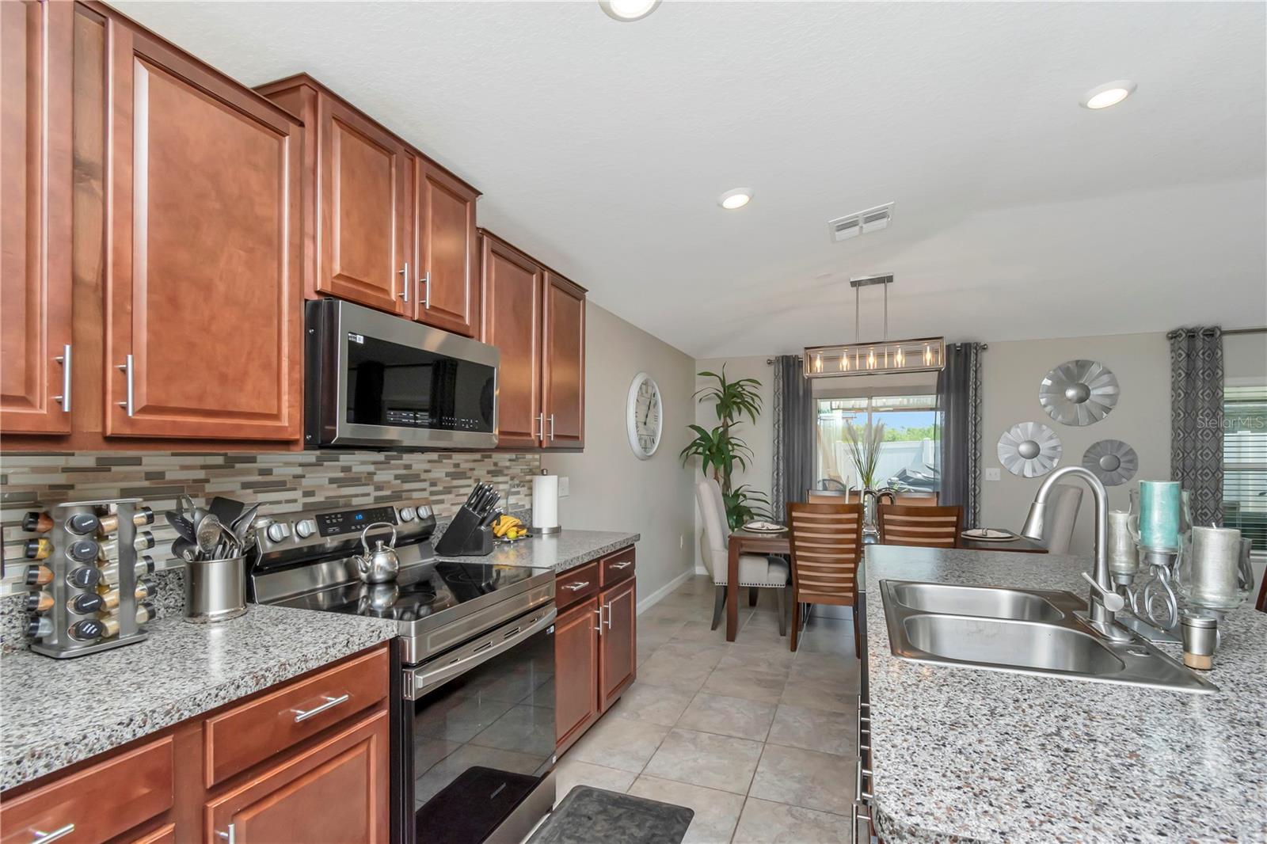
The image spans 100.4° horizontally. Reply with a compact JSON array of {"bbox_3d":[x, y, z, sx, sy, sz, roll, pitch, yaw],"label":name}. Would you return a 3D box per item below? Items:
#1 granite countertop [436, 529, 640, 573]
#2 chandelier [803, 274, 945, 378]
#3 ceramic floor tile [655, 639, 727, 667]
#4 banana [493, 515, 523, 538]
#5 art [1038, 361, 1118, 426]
[{"bbox_3d":[-0.462,0.663,2.762,0.667,0.040,0.949,-3,-3,23],"label":"granite countertop"},{"bbox_3d":[1.879,-0.746,4.171,0.997,0.799,0.193,-1,-2,21],"label":"chandelier"},{"bbox_3d":[0.411,1.666,3.811,0.457,0.013,0.457,-1,-2,21],"label":"ceramic floor tile"},{"bbox_3d":[-0.676,0.561,2.827,0.144,0.118,0.175,-4,-4,40],"label":"banana"},{"bbox_3d":[4.099,-0.271,4.853,0.597,0.608,0.072,-3,-3,23],"label":"art"}]

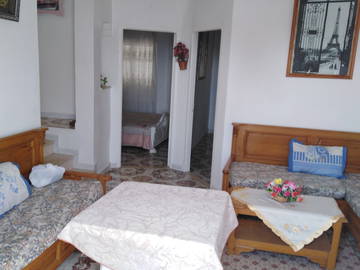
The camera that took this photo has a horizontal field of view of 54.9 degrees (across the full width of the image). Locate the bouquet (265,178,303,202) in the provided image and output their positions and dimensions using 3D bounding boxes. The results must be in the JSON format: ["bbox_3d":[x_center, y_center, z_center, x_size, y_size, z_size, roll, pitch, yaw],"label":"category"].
[{"bbox_3d":[0.909,0.468,3.001,0.320,0.180,0.250,6,12,17],"label":"bouquet"}]

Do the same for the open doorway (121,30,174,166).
[{"bbox_3d":[-0.498,-0.493,5.206,0.750,2.040,0.140,2,11,-5],"label":"open doorway"}]

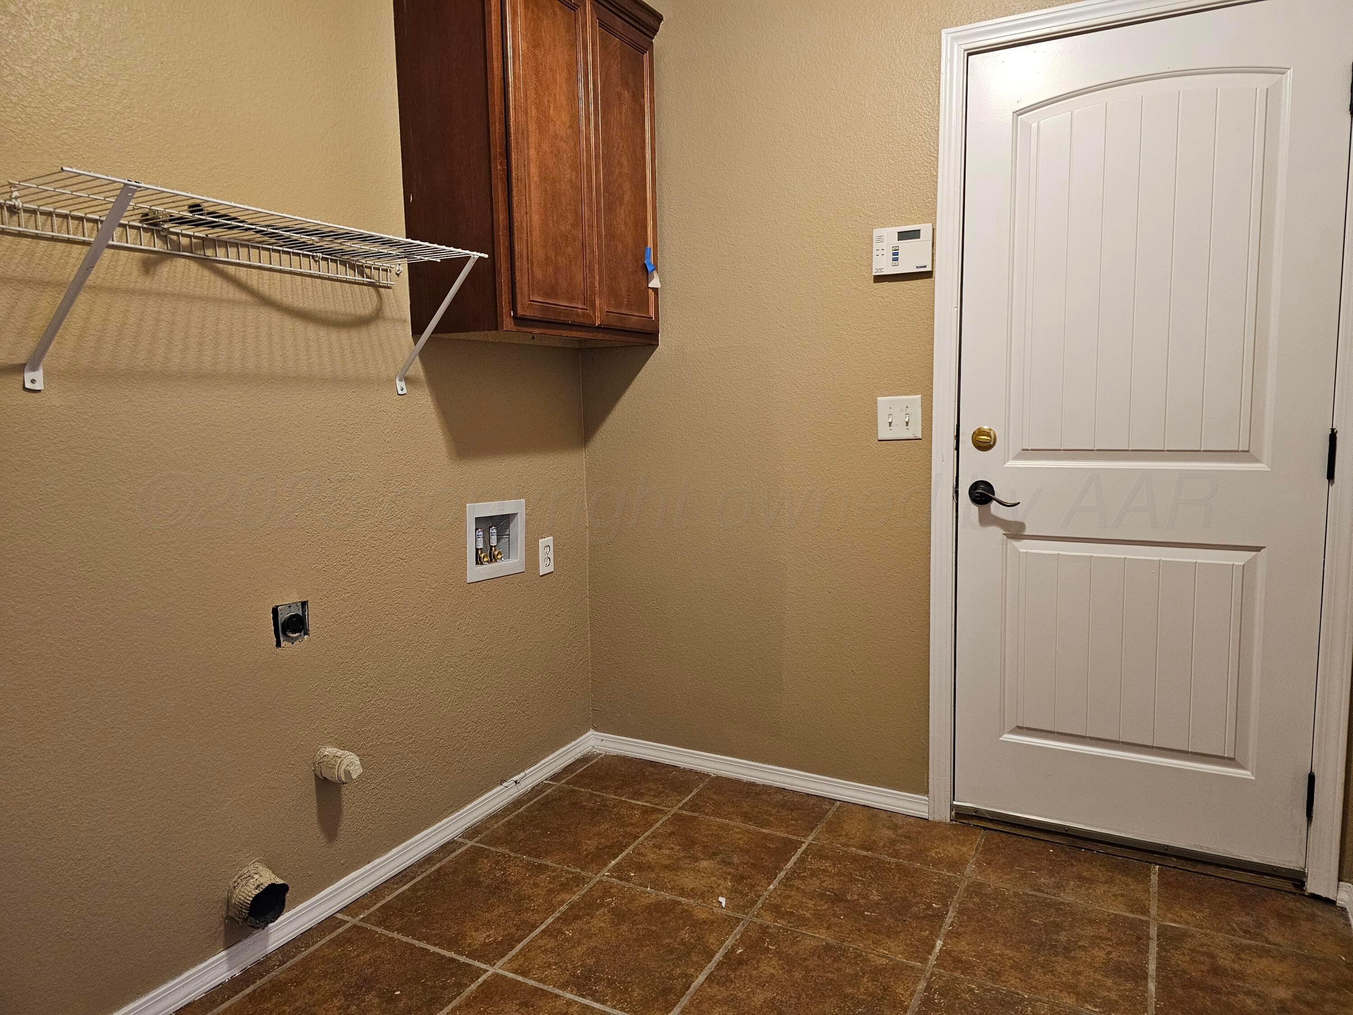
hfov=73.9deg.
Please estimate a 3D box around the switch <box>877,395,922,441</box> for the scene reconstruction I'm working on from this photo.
[{"bbox_3d":[0.609,-0.244,2.459,0.119,0.117,0.016,2,7,28],"label":"switch"}]

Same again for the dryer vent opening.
[{"bbox_3d":[-0.876,0.822,1.893,0.064,0.113,0.112,2,7,28],"label":"dryer vent opening"}]

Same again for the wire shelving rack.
[{"bbox_3d":[-0.770,-0.381,1.734,0.311,0.314,0.890,2,7,28],"label":"wire shelving rack"}]

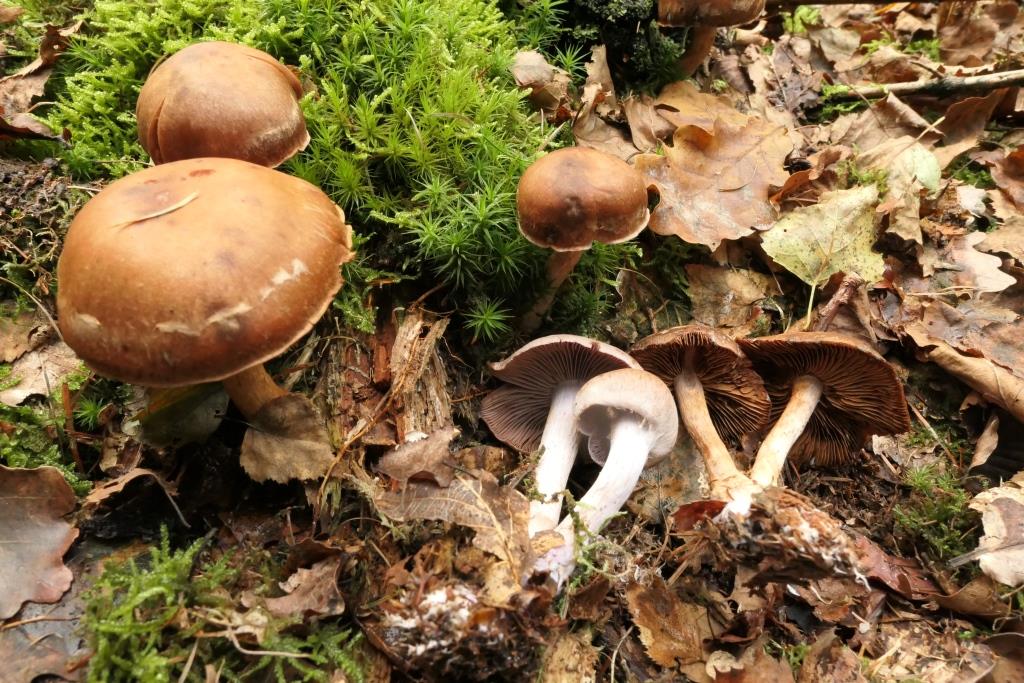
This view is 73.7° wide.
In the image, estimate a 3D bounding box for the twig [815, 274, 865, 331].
[{"bbox_3d":[0.145,-0.018,0.303,0.006,0.006,0.033,31,70,29],"label":"twig"}]

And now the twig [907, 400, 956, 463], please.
[{"bbox_3d":[0.164,0.035,0.268,0.002,0.002,0.029,-10,49,-10],"label":"twig"}]

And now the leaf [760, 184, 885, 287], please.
[{"bbox_3d":[0.159,-0.057,0.342,0.060,0.010,0.074,23,66,11],"label":"leaf"}]

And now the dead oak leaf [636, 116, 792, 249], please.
[{"bbox_3d":[0.116,-0.093,0.376,0.111,0.014,0.080,-37,70,-16],"label":"dead oak leaf"}]

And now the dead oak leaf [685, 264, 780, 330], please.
[{"bbox_3d":[0.102,-0.020,0.313,0.043,0.008,0.037,2,58,1],"label":"dead oak leaf"}]

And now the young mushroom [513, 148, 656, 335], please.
[{"bbox_3d":[0.029,-0.036,0.271,0.052,0.080,0.052,0,43,0],"label":"young mushroom"}]

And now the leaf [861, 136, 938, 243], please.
[{"bbox_3d":[0.207,-0.086,0.367,0.043,0.018,0.074,26,63,14],"label":"leaf"}]

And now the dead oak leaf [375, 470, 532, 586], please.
[{"bbox_3d":[-0.017,0.064,0.235,0.045,0.015,0.053,-27,59,-18],"label":"dead oak leaf"}]

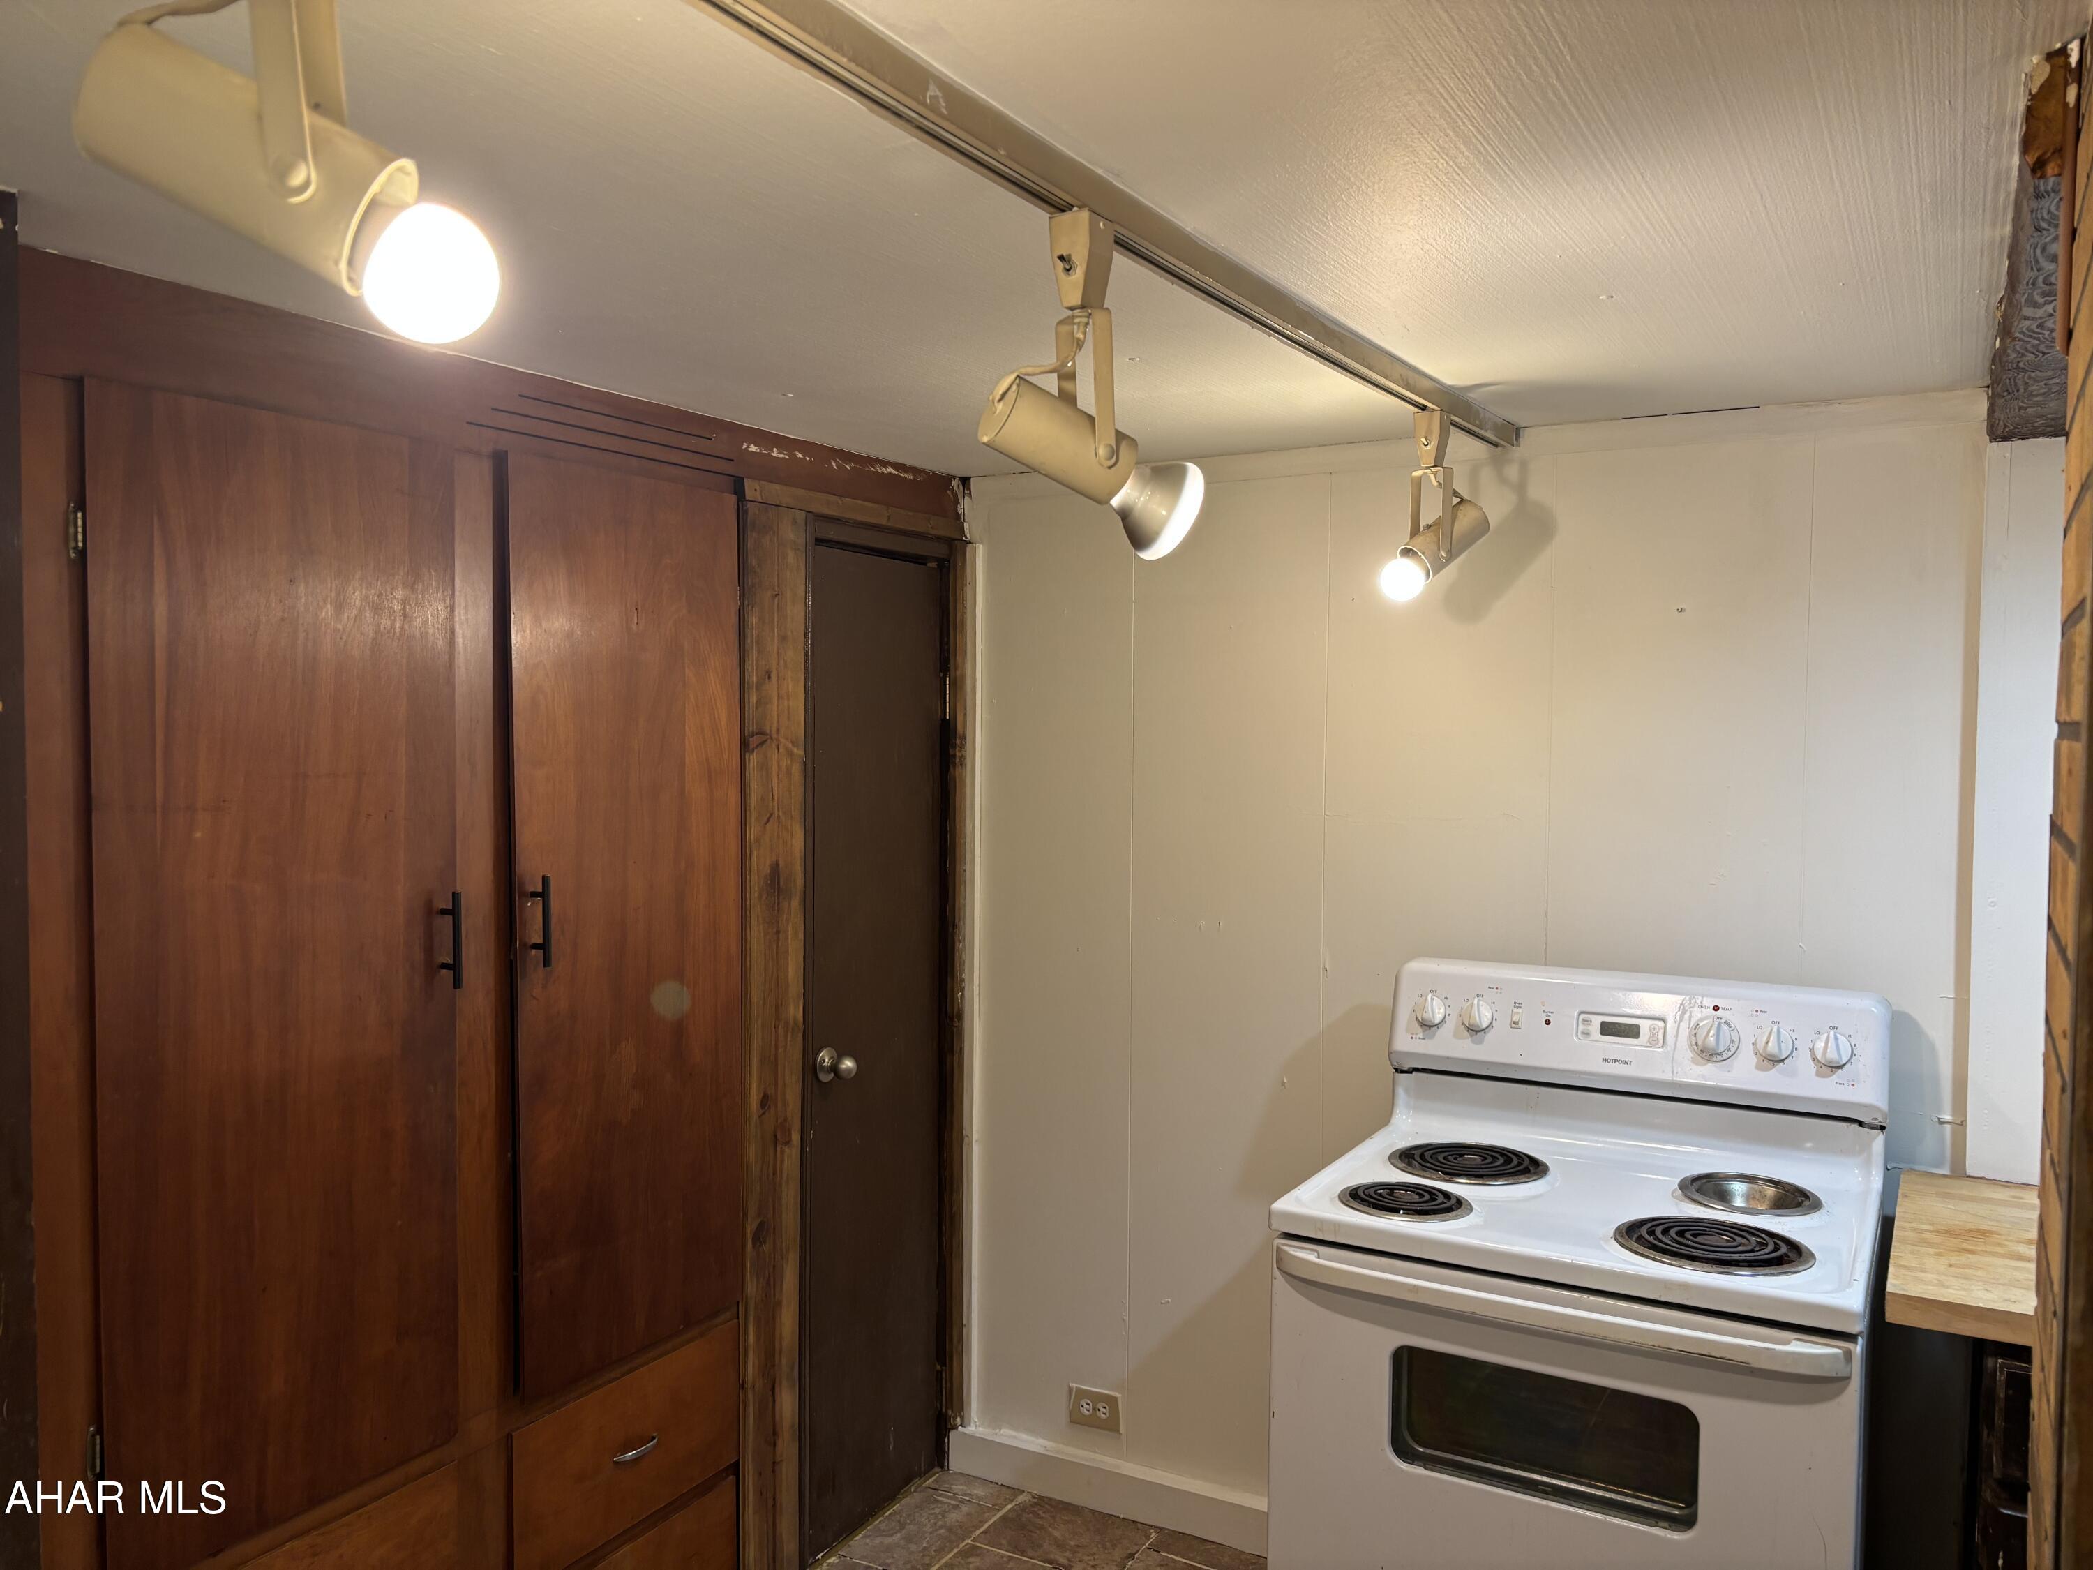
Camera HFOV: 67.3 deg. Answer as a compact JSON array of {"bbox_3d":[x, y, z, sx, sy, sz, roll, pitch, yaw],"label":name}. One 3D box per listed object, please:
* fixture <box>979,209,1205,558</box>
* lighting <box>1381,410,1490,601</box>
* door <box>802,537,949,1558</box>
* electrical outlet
[{"bbox_3d":[0.039,-0.373,1.459,0.215,0.300,0.100,-1,3,-30],"label":"fixture"},{"bbox_3d":[0.601,-0.428,2.431,0.190,0.295,0.090,0,2,-17],"label":"lighting"},{"bbox_3d":[-0.361,0.509,3.146,0.040,1.940,0.480,2,3,31],"label":"door"},{"bbox_3d":[0.101,1.276,3.211,0.120,0.076,0.008,2,3,31],"label":"electrical outlet"}]

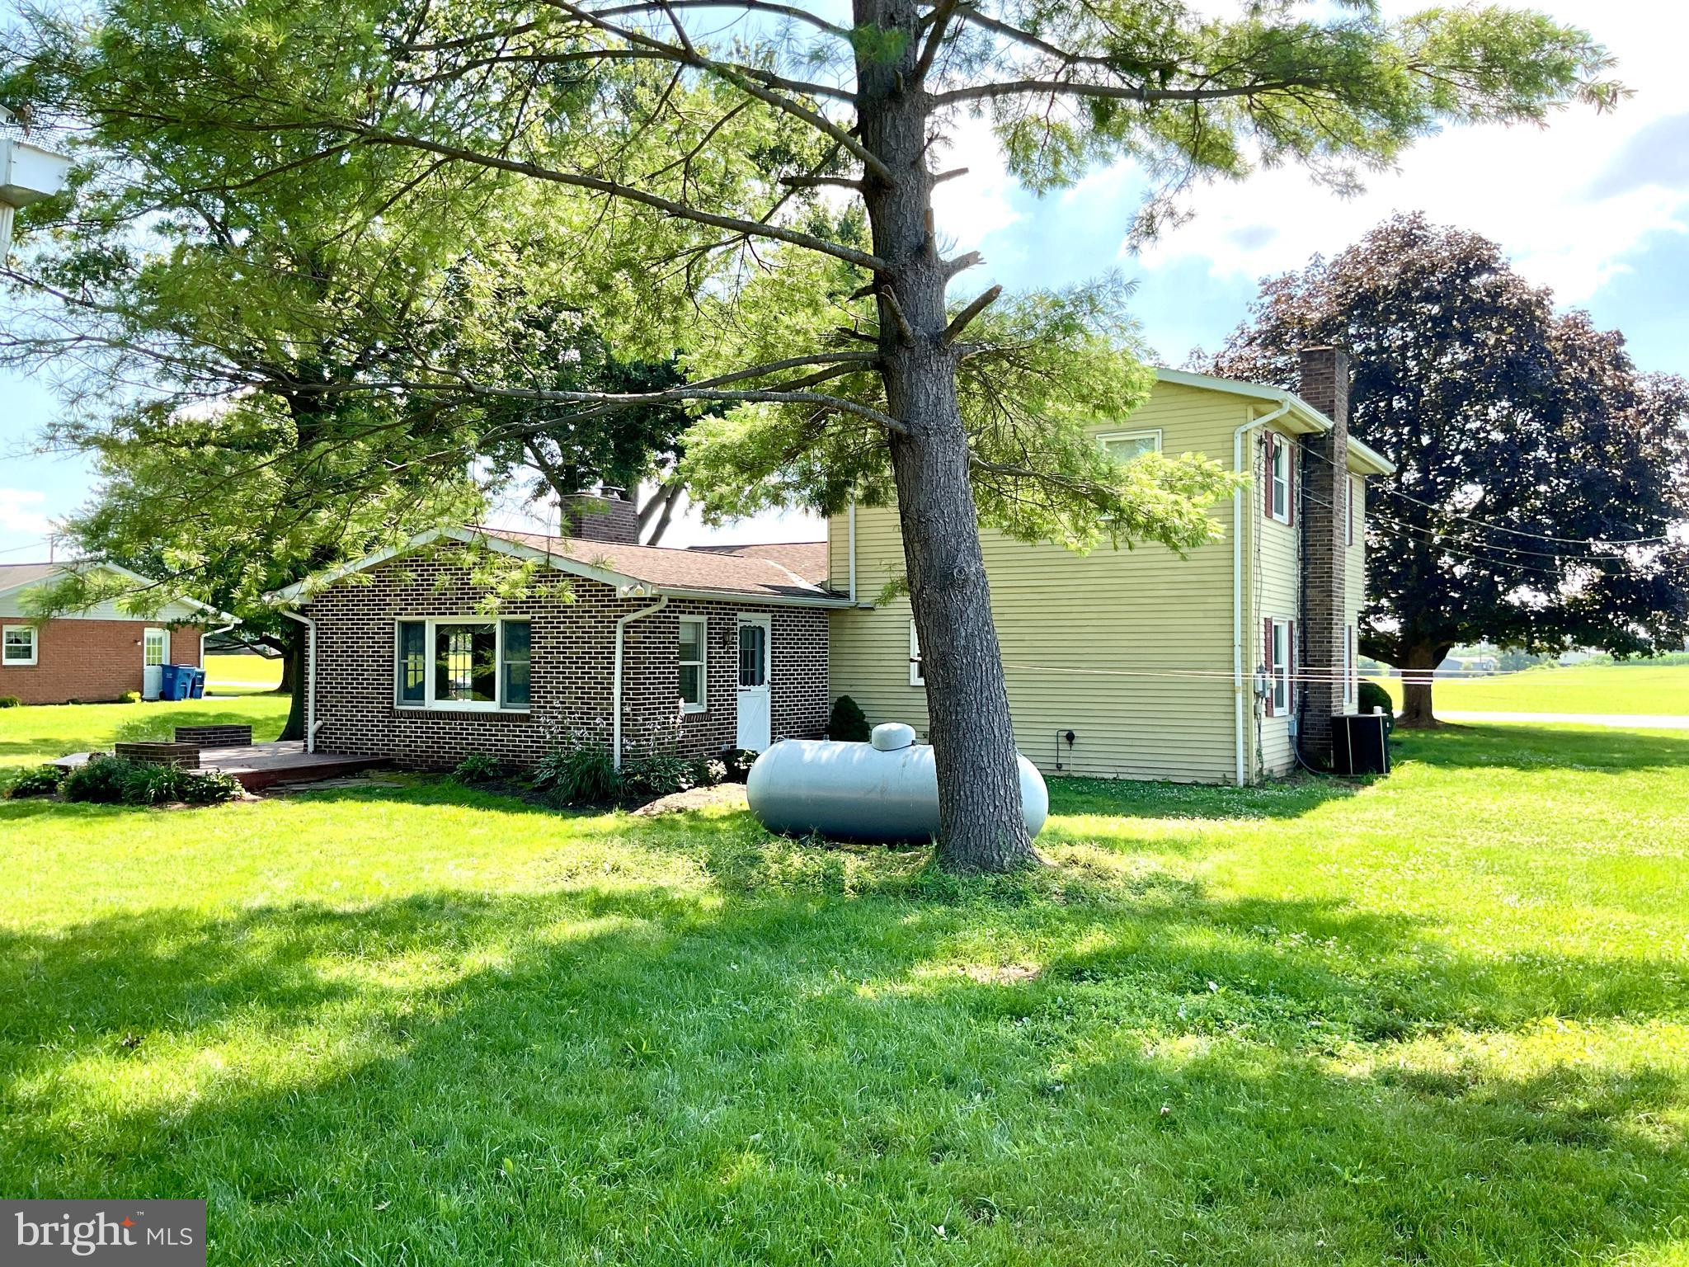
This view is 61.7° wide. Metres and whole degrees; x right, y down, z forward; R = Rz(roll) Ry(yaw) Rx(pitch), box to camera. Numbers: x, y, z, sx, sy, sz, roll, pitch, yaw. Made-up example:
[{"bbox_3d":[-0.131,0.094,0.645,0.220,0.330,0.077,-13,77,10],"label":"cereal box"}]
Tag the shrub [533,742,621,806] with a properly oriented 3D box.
[{"bbox_3d":[-3.209,1.683,16.950,1.020,0.760,0.950,0,-1,0],"label":"shrub"}]

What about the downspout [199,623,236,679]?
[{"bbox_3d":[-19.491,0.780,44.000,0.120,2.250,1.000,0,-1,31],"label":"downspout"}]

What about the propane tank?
[{"bbox_3d":[0.440,1.417,13.109,3.020,1.170,0.950,0,-1,31],"label":"propane tank"}]

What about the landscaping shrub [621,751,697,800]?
[{"bbox_3d":[-2.319,1.774,17.700,0.880,0.630,0.900,0,-1,0],"label":"landscaping shrub"}]

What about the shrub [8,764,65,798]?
[{"bbox_3d":[-9.988,1.828,17.500,0.720,0.420,0.680,0,-1,31],"label":"shrub"}]

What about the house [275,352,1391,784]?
[{"bbox_3d":[0.942,-1.098,23.739,13.650,6.430,13.800,0,-1,31],"label":"house"}]

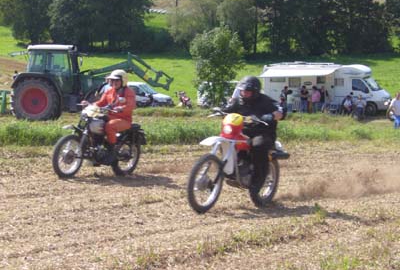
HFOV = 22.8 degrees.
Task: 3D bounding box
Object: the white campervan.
[{"bbox_3d":[7.300,-2.650,57.000,6.900,3.000,2.300,2,3,25],"label":"white campervan"}]

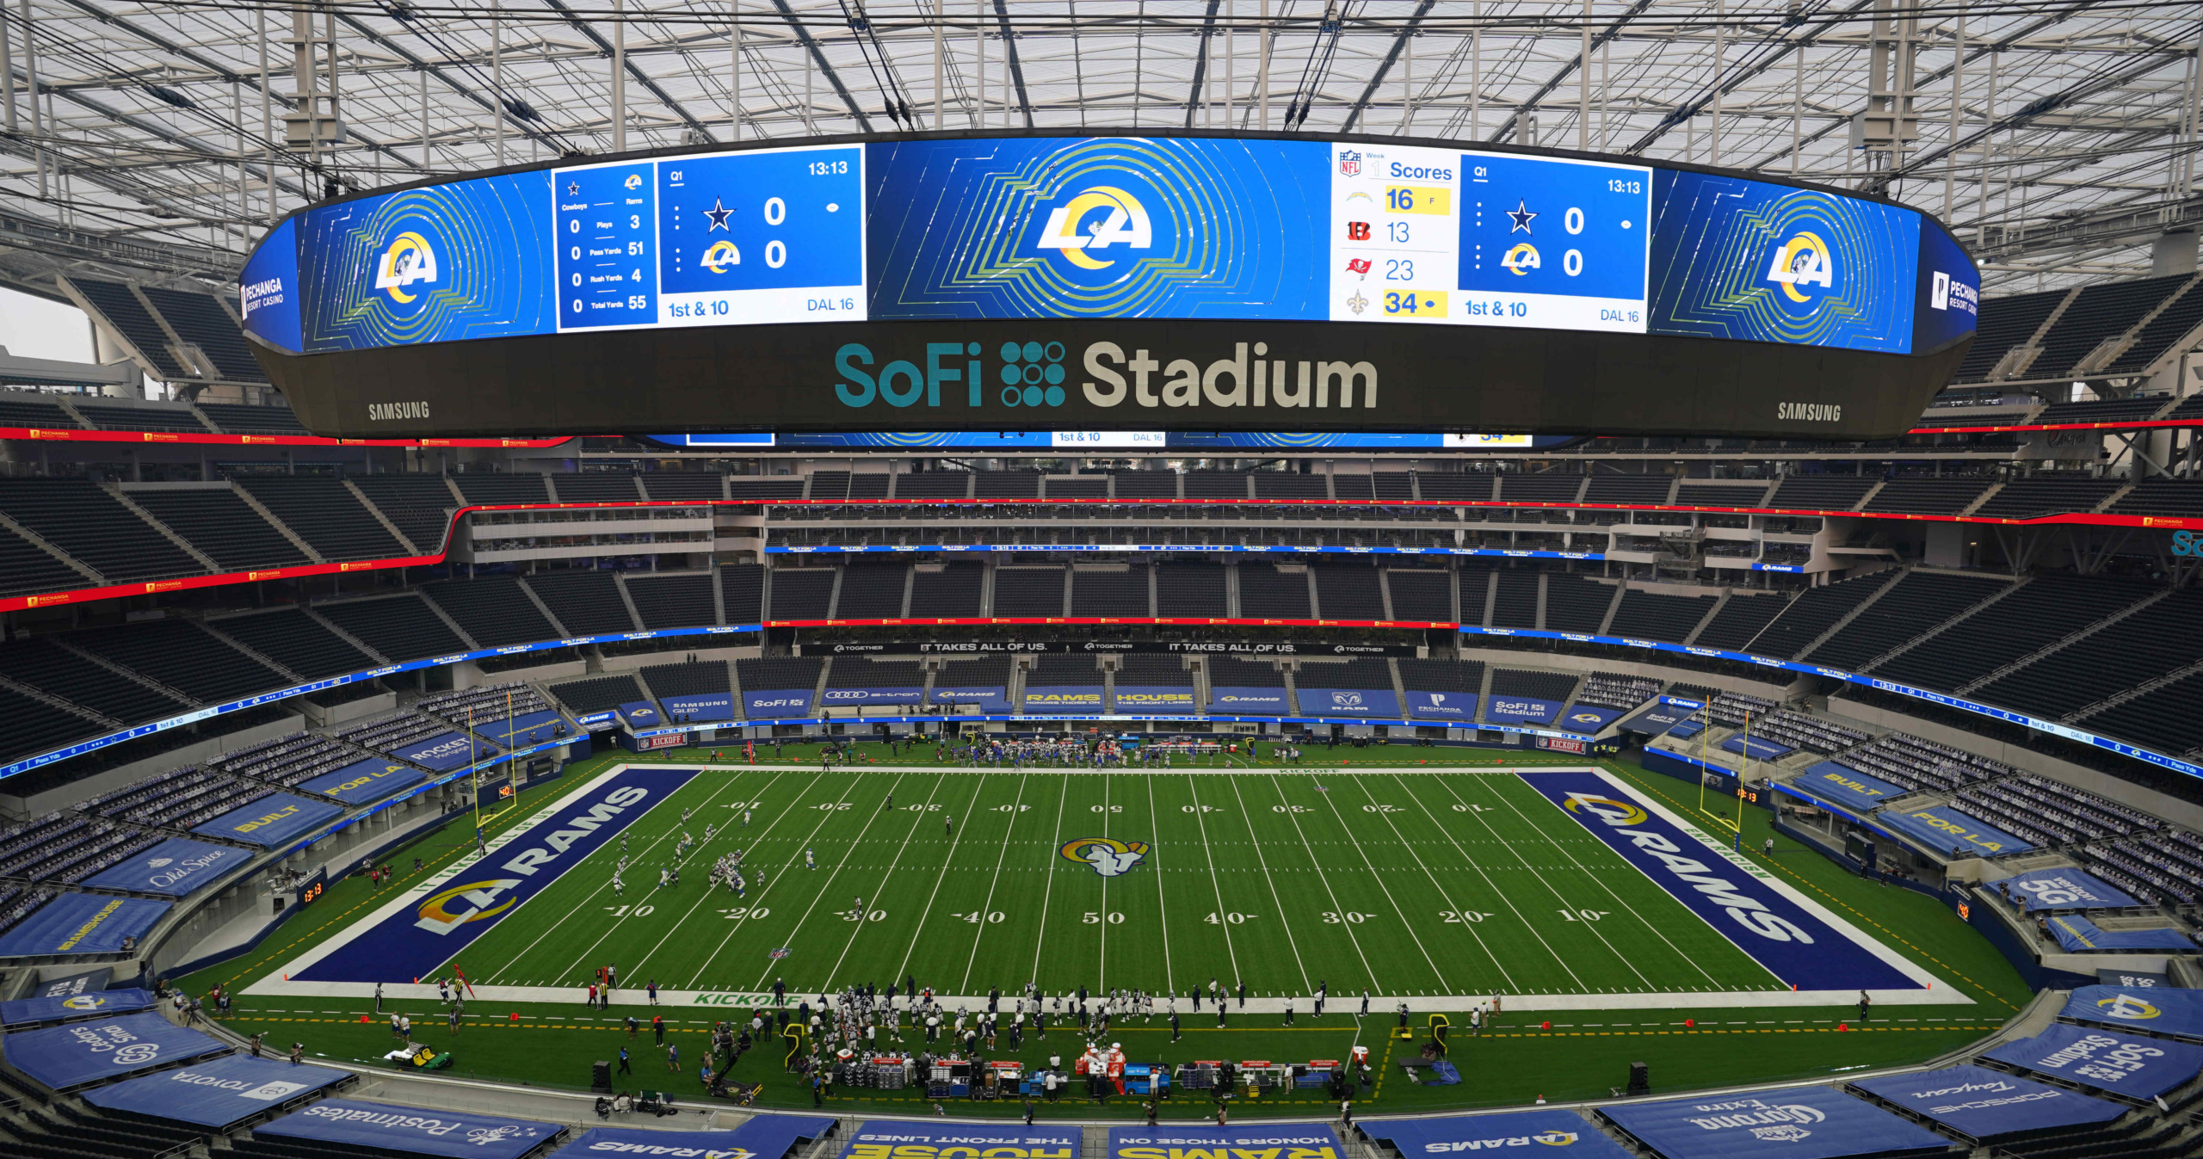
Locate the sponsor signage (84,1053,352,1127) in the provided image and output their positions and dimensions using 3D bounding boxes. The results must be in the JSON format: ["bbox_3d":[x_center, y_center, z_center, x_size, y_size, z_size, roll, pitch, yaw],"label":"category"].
[{"bbox_3d":[-42.600,24.970,47.990,8.650,0.350,7.110,2,-10,14],"label":"sponsor signage"}]

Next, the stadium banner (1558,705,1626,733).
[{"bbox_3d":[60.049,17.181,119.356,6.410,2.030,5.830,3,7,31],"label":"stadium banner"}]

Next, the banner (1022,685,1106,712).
[{"bbox_3d":[-5.040,16.570,133.900,11.090,0.350,7.480,0,22,0],"label":"banner"}]

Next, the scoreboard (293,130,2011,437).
[{"bbox_3d":[0.320,-20.420,84.490,138.000,18.000,52.000,0,6,0],"label":"scoreboard"}]

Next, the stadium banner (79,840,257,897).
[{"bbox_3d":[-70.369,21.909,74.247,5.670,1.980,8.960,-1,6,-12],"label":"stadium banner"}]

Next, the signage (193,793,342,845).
[{"bbox_3d":[-70.730,20.600,83.710,6.030,0.350,9.340,14,5,-5],"label":"signage"}]

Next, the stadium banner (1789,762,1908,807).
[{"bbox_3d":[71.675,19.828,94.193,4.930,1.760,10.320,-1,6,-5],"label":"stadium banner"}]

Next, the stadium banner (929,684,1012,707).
[{"bbox_3d":[-17.570,16.370,133.900,12.200,0.350,7.290,2,21,3],"label":"stadium banner"}]

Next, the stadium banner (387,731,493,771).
[{"bbox_3d":[-69.780,18.480,104.710,6.380,0.350,8.460,15,8,9],"label":"stadium banner"}]

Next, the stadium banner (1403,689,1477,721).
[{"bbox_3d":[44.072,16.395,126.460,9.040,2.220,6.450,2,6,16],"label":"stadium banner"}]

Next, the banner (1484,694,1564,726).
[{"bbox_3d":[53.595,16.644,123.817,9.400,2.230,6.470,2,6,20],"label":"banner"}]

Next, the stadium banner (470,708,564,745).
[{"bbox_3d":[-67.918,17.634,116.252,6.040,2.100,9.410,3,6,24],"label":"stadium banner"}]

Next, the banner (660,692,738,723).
[{"bbox_3d":[-52.120,16.860,126.930,8.440,0.350,8.040,-1,20,-27],"label":"banner"}]

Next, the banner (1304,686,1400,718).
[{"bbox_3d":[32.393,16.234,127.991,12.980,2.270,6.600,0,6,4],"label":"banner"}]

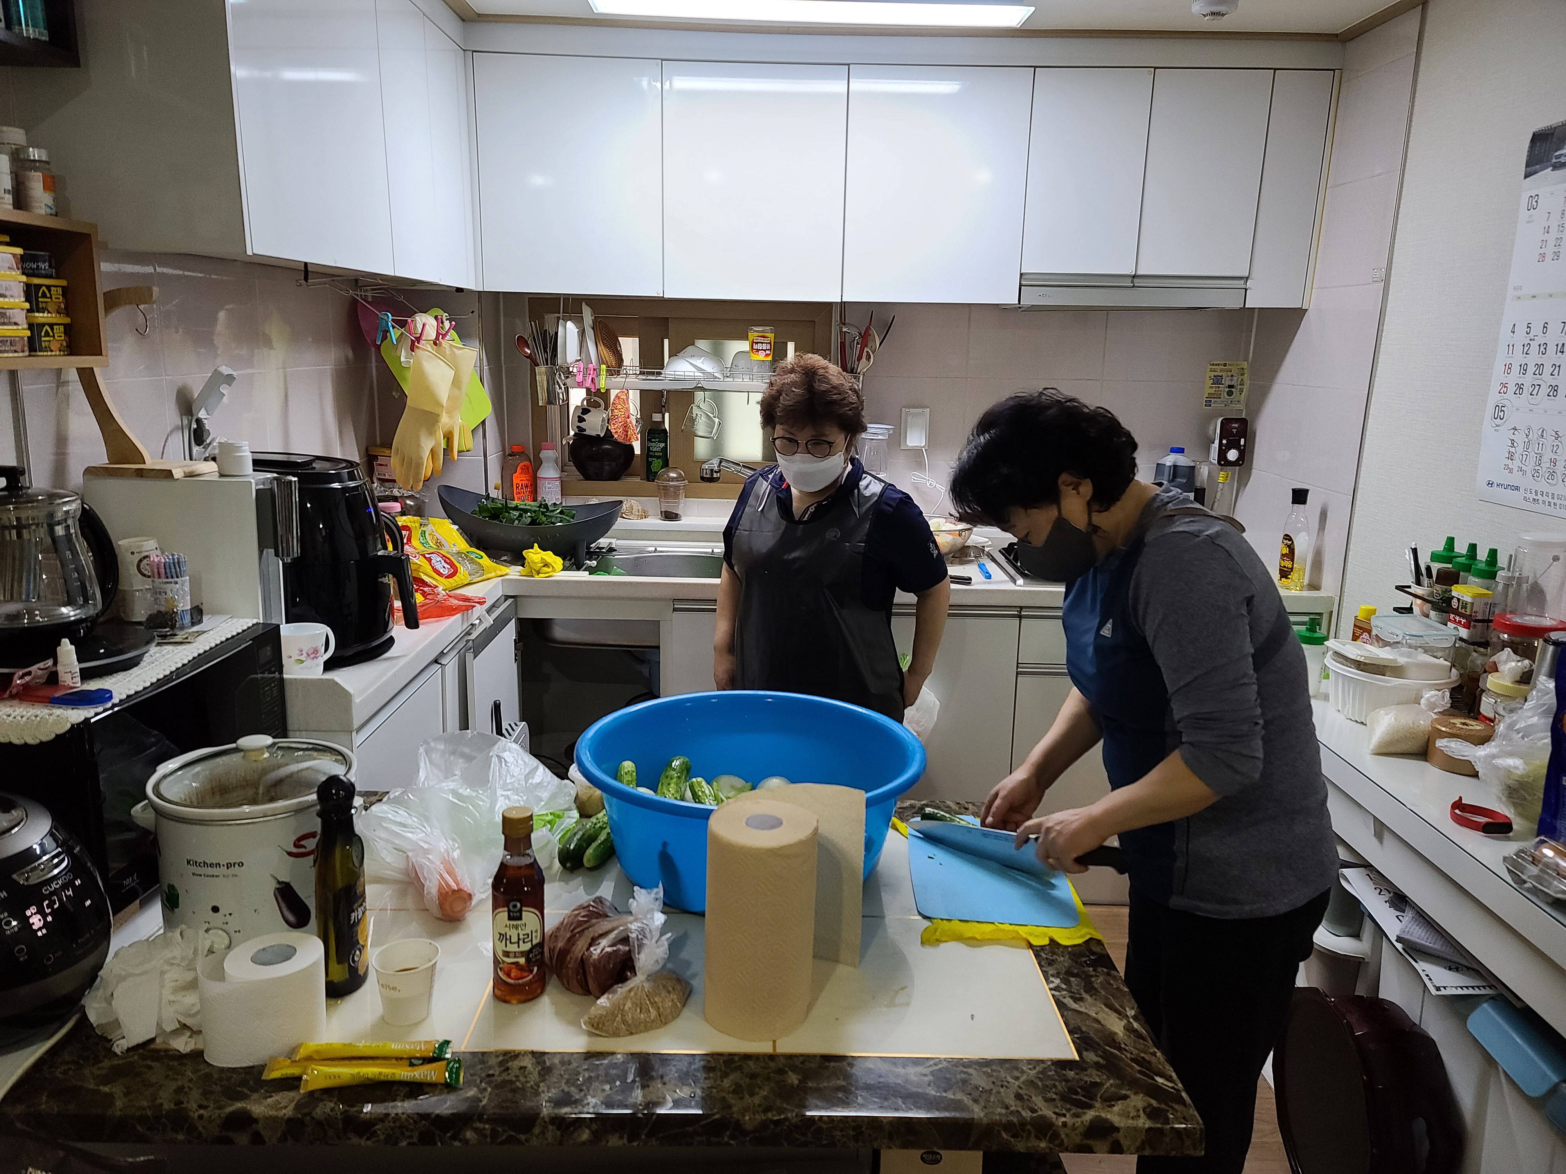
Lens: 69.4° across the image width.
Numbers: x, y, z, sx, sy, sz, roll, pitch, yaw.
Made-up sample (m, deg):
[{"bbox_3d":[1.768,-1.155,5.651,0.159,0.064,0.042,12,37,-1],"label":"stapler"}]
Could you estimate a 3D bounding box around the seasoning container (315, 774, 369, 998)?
[{"bbox_3d":[-0.500,0.335,1.275,0.048,0.258,0.048,4,13,11],"label":"seasoning container"}]

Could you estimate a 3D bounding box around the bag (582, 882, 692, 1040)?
[{"bbox_3d":[-0.160,0.410,1.247,0.120,0.138,0.080,-3,13,-16],"label":"bag"}]

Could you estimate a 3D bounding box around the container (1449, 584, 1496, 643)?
[{"bbox_3d":[1.192,0.048,1.965,0.035,0.085,0.052,-1,13,-8],"label":"container"}]

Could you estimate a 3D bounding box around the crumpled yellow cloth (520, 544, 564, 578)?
[{"bbox_3d":[-0.601,-0.073,2.822,0.108,0.085,0.090,1,13,0],"label":"crumpled yellow cloth"}]

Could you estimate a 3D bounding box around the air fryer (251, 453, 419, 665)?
[{"bbox_3d":[-0.825,-0.049,2.058,0.365,0.350,0.285,6,14,20],"label":"air fryer"}]

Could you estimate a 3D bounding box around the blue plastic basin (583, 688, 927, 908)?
[{"bbox_3d":[-0.048,0.307,1.638,0.497,0.185,0.497,1,13,0],"label":"blue plastic basin"}]

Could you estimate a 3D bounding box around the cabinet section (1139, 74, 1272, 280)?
[{"bbox_3d":[1.066,-1.082,3.032,0.298,0.502,0.320,1,13,-1],"label":"cabinet section"}]

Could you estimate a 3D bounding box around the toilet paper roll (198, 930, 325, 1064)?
[{"bbox_3d":[-0.551,0.437,1.215,0.120,0.098,0.112,1,13,0],"label":"toilet paper roll"}]

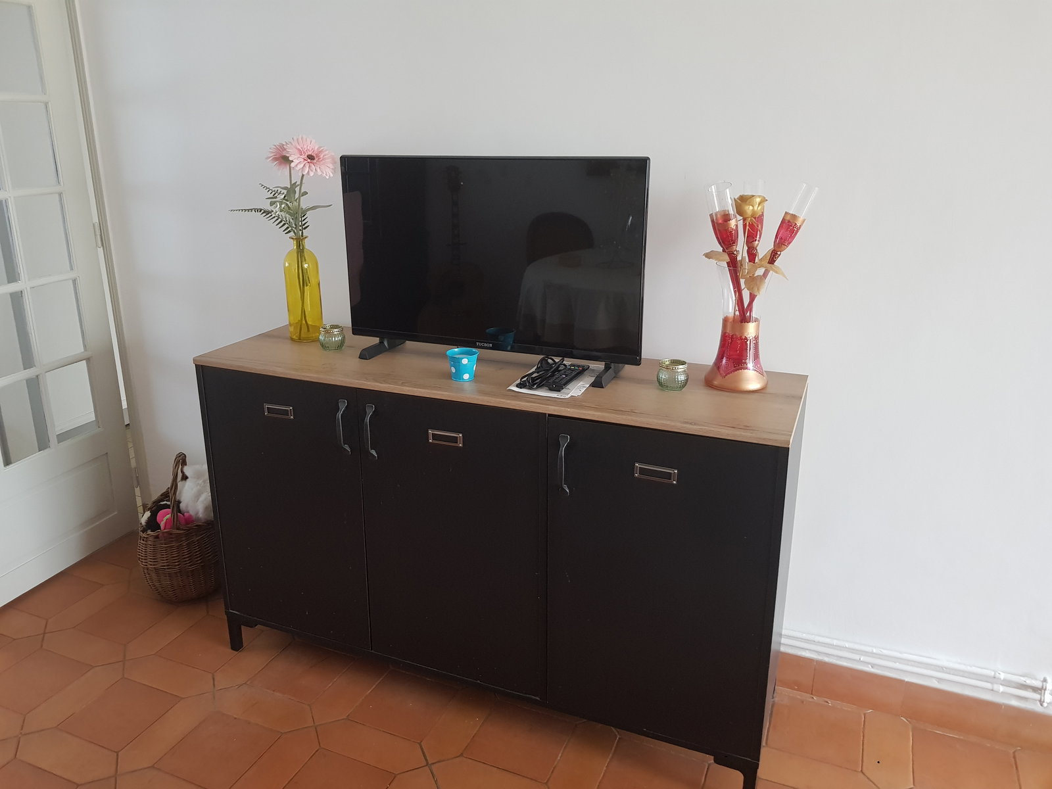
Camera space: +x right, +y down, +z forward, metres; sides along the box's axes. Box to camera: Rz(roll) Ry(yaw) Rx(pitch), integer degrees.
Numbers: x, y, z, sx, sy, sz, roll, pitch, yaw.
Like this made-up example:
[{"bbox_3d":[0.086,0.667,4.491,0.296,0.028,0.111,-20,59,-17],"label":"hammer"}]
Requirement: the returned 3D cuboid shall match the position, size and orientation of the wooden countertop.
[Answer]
[{"bbox_3d":[-0.084,-0.052,1.809,1.357,0.018,0.410,8,19,22],"label":"wooden countertop"}]

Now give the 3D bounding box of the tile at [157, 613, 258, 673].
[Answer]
[{"bbox_3d":[-0.850,0.681,2.153,0.199,0.012,0.199,8,19,22],"label":"tile"}]

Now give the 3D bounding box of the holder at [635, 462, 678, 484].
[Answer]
[{"bbox_3d":[0.245,0.149,1.492,0.082,0.029,0.005,8,19,22],"label":"holder"}]

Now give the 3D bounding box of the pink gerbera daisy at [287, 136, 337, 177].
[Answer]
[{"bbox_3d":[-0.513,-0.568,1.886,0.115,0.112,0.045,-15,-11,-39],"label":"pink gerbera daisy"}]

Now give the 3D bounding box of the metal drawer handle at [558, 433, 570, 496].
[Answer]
[{"bbox_3d":[0.073,0.143,1.553,0.019,0.127,0.028,8,19,22],"label":"metal drawer handle"}]

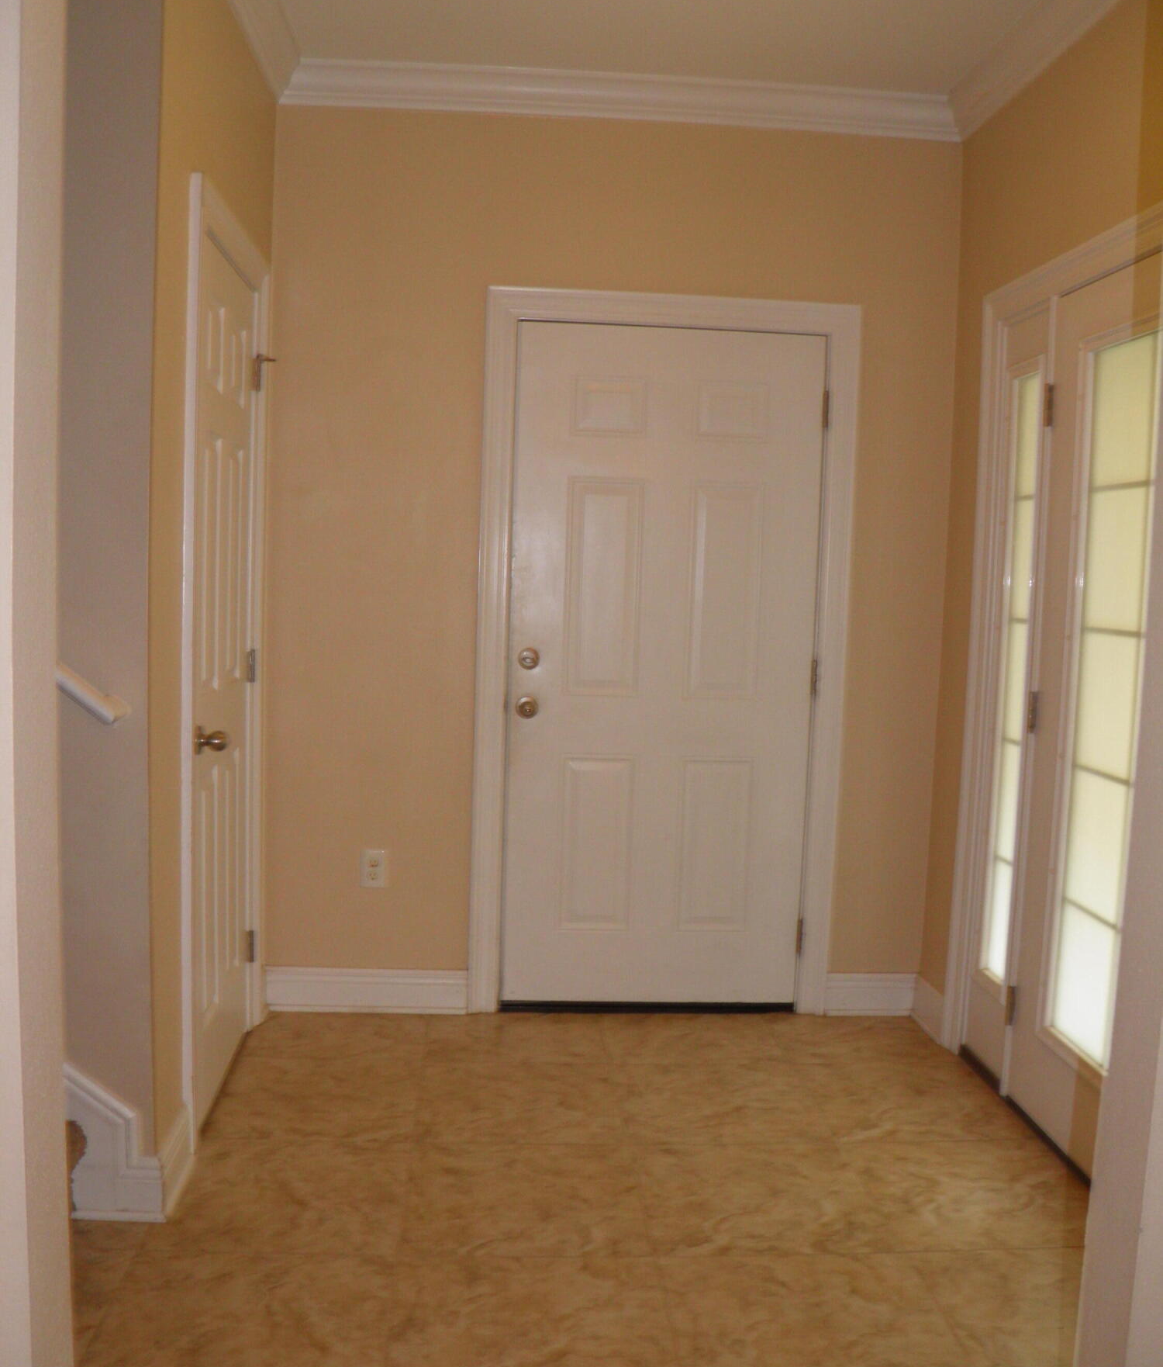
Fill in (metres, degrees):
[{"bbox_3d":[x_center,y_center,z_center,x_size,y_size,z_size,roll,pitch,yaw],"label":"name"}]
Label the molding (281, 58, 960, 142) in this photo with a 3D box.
[{"bbox_3d":[0.132,-1.661,3.575,1.993,0.093,0.081,1,5,-4],"label":"molding"}]

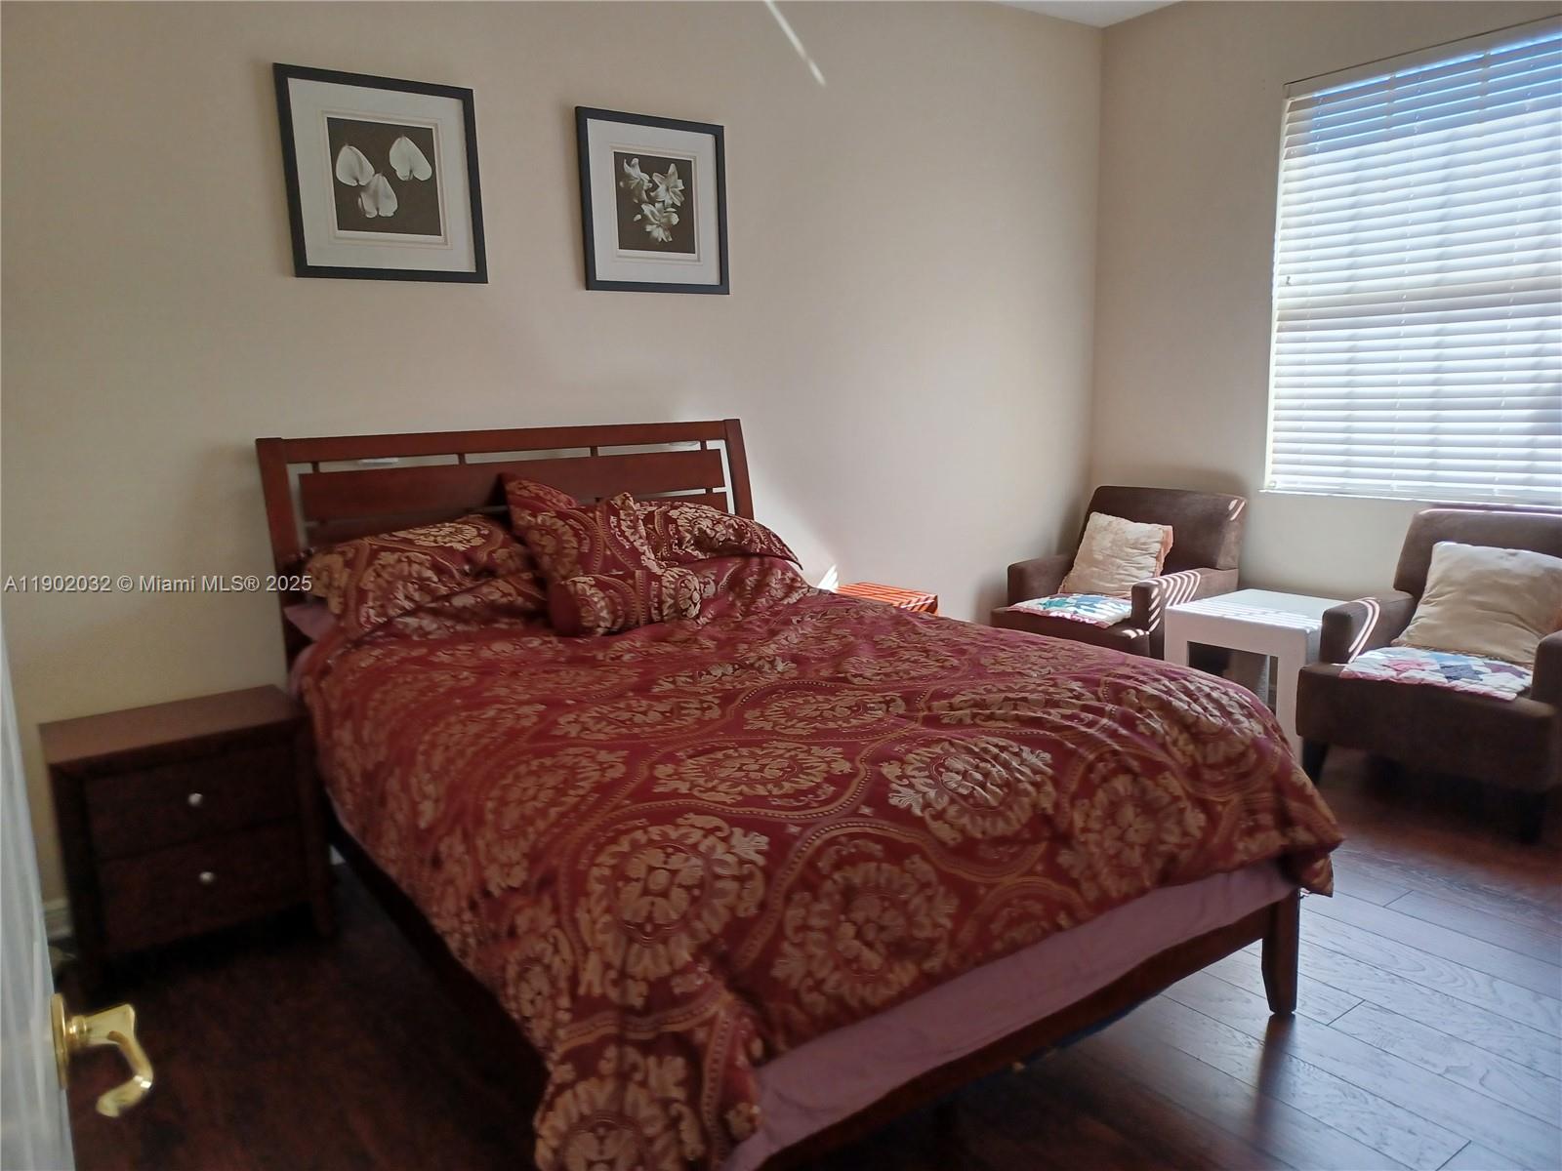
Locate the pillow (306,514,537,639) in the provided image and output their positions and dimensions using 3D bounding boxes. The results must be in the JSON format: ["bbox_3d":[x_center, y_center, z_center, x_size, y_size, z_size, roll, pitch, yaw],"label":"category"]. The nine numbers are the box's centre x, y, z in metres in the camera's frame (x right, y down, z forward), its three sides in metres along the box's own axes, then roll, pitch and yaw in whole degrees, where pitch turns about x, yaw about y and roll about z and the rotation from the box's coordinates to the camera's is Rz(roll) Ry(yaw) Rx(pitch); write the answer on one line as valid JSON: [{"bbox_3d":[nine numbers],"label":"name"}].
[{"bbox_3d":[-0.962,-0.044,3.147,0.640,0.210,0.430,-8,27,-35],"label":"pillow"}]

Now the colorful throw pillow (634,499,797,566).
[{"bbox_3d":[-0.296,-0.167,3.671,0.640,0.190,0.400,-8,27,-35],"label":"colorful throw pillow"}]

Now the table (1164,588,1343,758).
[{"bbox_3d":[1.862,0.358,4.268,0.561,0.551,0.568,-8,12,-35],"label":"table"}]

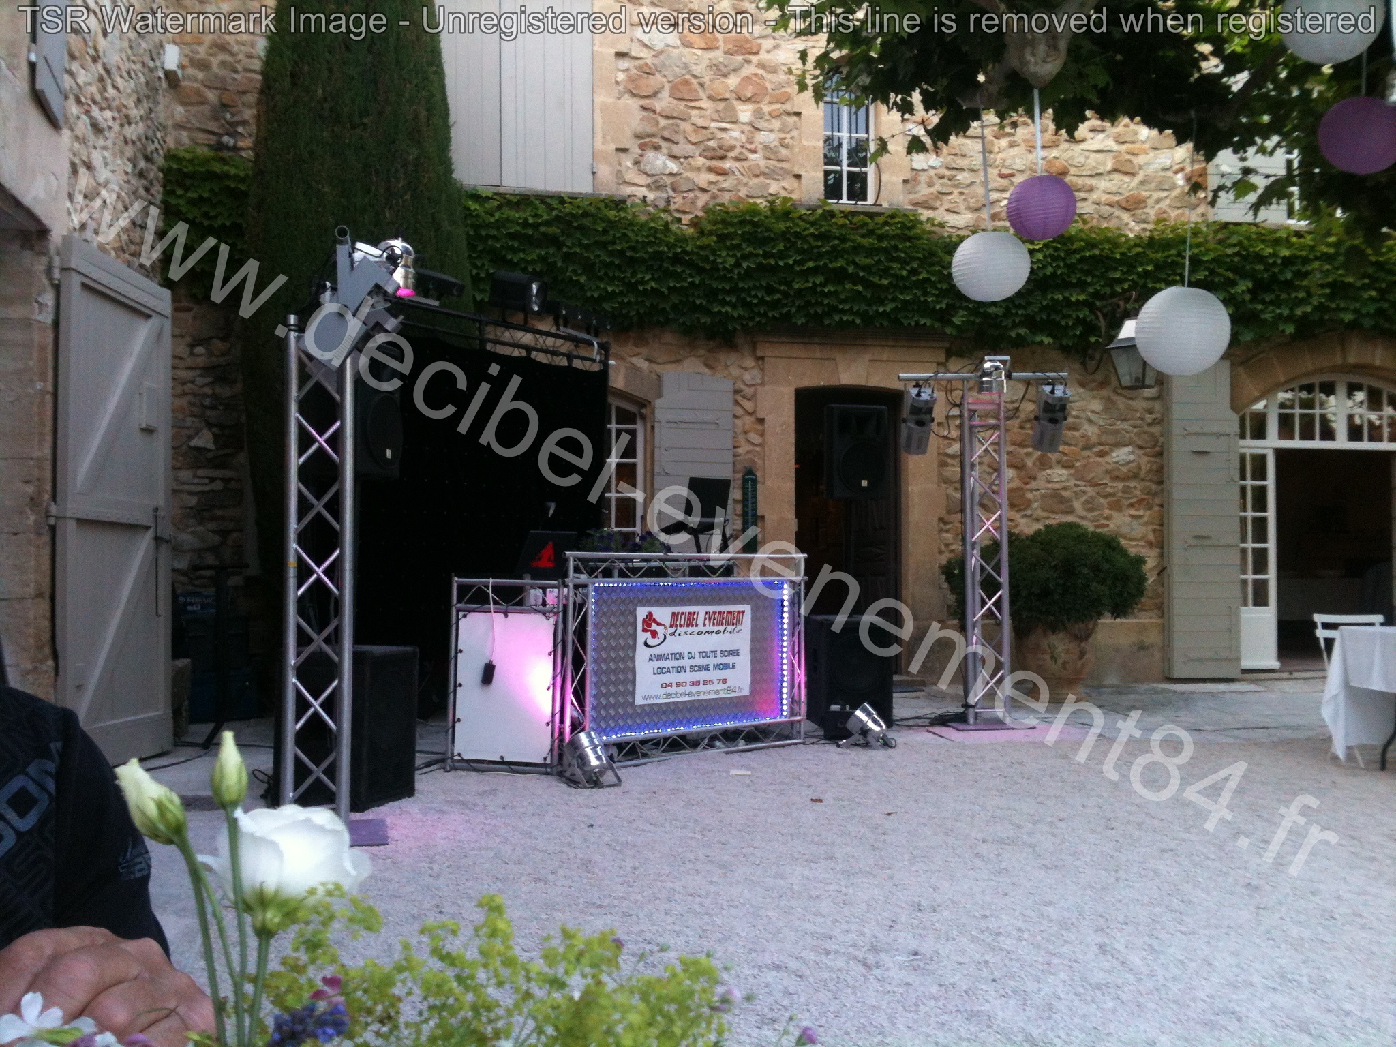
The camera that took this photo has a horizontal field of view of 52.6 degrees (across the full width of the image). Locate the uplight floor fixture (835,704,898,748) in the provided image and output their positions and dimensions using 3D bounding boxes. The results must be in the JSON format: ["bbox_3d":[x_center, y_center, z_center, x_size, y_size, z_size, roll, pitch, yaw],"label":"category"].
[{"bbox_3d":[0.958,1.157,8.050,0.280,0.210,0.210,25,12,31],"label":"uplight floor fixture"}]

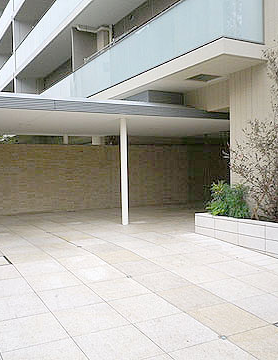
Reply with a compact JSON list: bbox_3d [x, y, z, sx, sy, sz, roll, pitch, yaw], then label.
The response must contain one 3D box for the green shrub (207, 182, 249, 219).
[{"bbox_3d":[1.694,0.379,7.350,0.780,0.740,0.750,-1,1,0],"label":"green shrub"}]

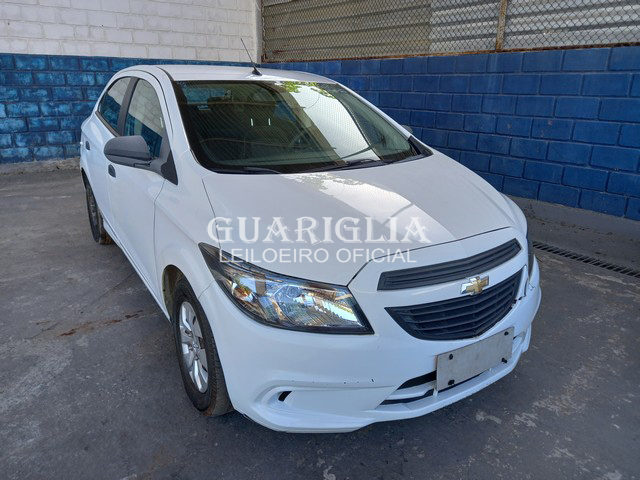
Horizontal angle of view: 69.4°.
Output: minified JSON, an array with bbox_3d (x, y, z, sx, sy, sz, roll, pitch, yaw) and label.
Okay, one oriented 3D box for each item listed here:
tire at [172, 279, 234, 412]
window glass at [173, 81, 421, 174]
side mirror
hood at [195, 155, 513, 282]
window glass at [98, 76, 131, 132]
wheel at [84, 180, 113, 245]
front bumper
[{"bbox_3d":[-0.477,0.431,1.970,0.190,0.606,0.606,-11,22,-32],"label":"tire"},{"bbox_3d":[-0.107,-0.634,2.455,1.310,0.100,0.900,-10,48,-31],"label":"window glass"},{"bbox_3d":[-0.840,-0.392,2.033,0.215,0.135,0.120,-10,22,-31],"label":"side mirror"},{"bbox_3d":[0.293,-0.146,1.979,1.420,0.270,0.760,-11,22,-32],"label":"hood"},{"bbox_3d":[-1.343,-0.898,3.030,0.050,0.350,0.900,18,5,-37],"label":"window glass"},{"bbox_3d":[-1.860,-0.270,3.967,0.190,0.606,0.606,-10,22,-31],"label":"wheel"},{"bbox_3d":[0.419,0.292,1.910,1.640,0.630,0.670,-11,22,-32],"label":"front bumper"}]

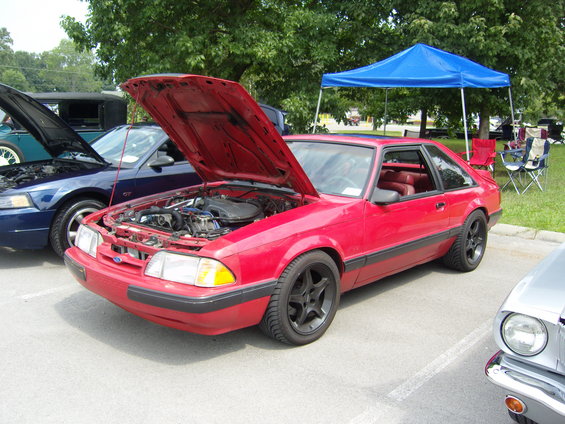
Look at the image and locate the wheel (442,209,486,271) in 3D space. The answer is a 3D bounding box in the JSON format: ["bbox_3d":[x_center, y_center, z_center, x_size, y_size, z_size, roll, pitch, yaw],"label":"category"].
[{"bbox_3d":[1.816,0.275,5.545,0.240,0.636,0.636,11,13,41],"label":"wheel"}]

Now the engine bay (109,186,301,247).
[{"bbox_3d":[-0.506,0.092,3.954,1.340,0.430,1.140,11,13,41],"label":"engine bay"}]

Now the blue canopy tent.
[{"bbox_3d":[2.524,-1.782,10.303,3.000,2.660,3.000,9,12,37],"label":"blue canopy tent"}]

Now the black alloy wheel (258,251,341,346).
[{"bbox_3d":[0.114,0.546,3.662,0.240,0.636,0.636,11,13,41],"label":"black alloy wheel"}]

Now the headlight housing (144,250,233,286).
[{"bbox_3d":[-0.522,0.312,3.180,0.550,0.170,0.250,11,13,41],"label":"headlight housing"}]

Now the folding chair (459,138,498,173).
[{"bbox_3d":[3.829,-0.963,10.900,0.800,0.900,0.600,7,11,30],"label":"folding chair"}]

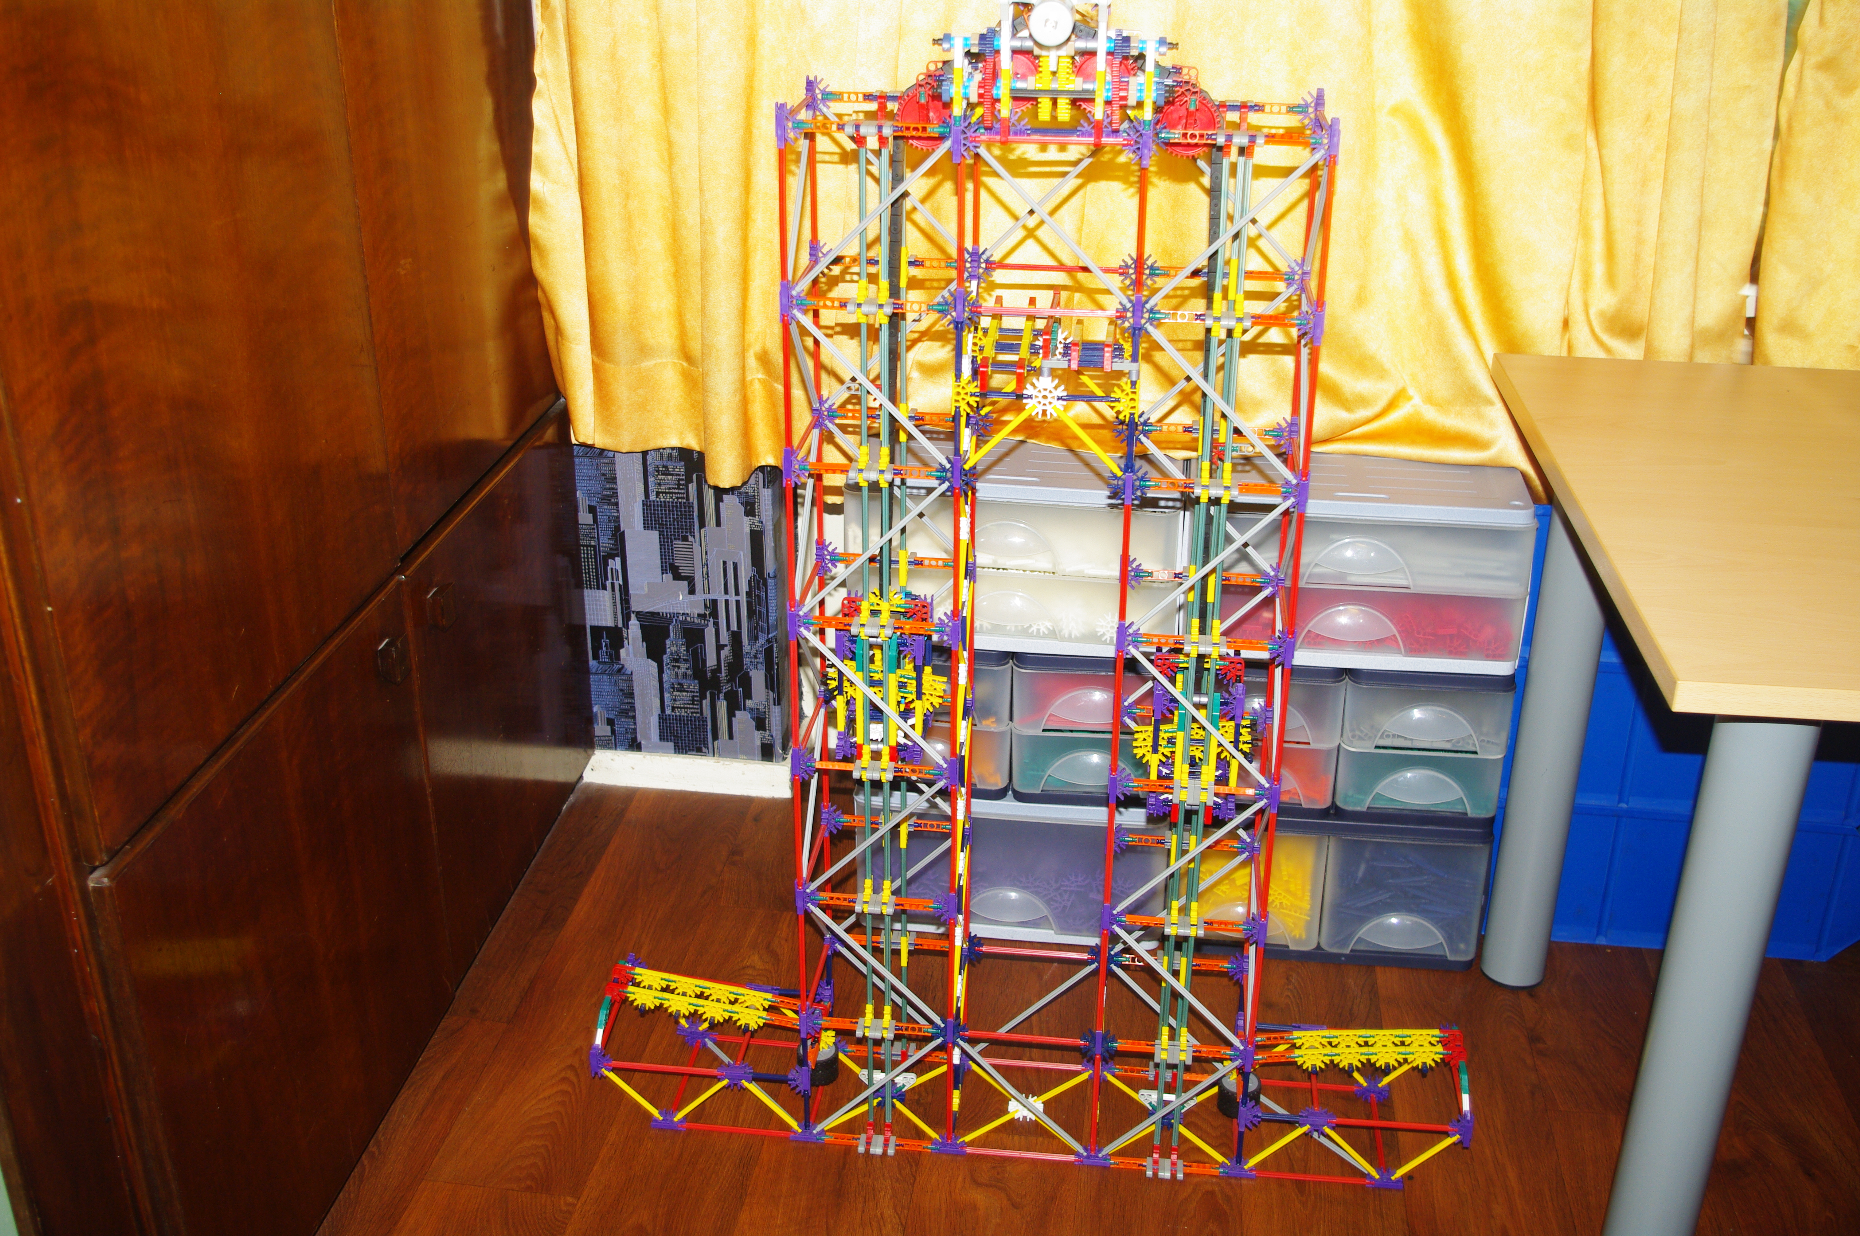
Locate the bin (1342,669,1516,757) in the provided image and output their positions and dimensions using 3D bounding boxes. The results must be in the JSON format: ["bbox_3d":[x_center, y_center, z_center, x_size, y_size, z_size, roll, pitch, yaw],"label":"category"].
[{"bbox_3d":[0.593,0.053,2.161,0.192,0.104,0.272,3,24,6],"label":"bin"}]

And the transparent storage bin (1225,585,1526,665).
[{"bbox_3d":[0.500,-0.048,2.128,0.372,0.088,0.272,3,24,6],"label":"transparent storage bin"}]

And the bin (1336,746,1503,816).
[{"bbox_3d":[0.593,0.135,2.198,0.191,0.079,0.272,3,24,6],"label":"bin"}]

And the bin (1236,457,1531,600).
[{"bbox_3d":[0.499,-0.135,2.090,0.375,0.104,0.272,3,24,6],"label":"bin"}]

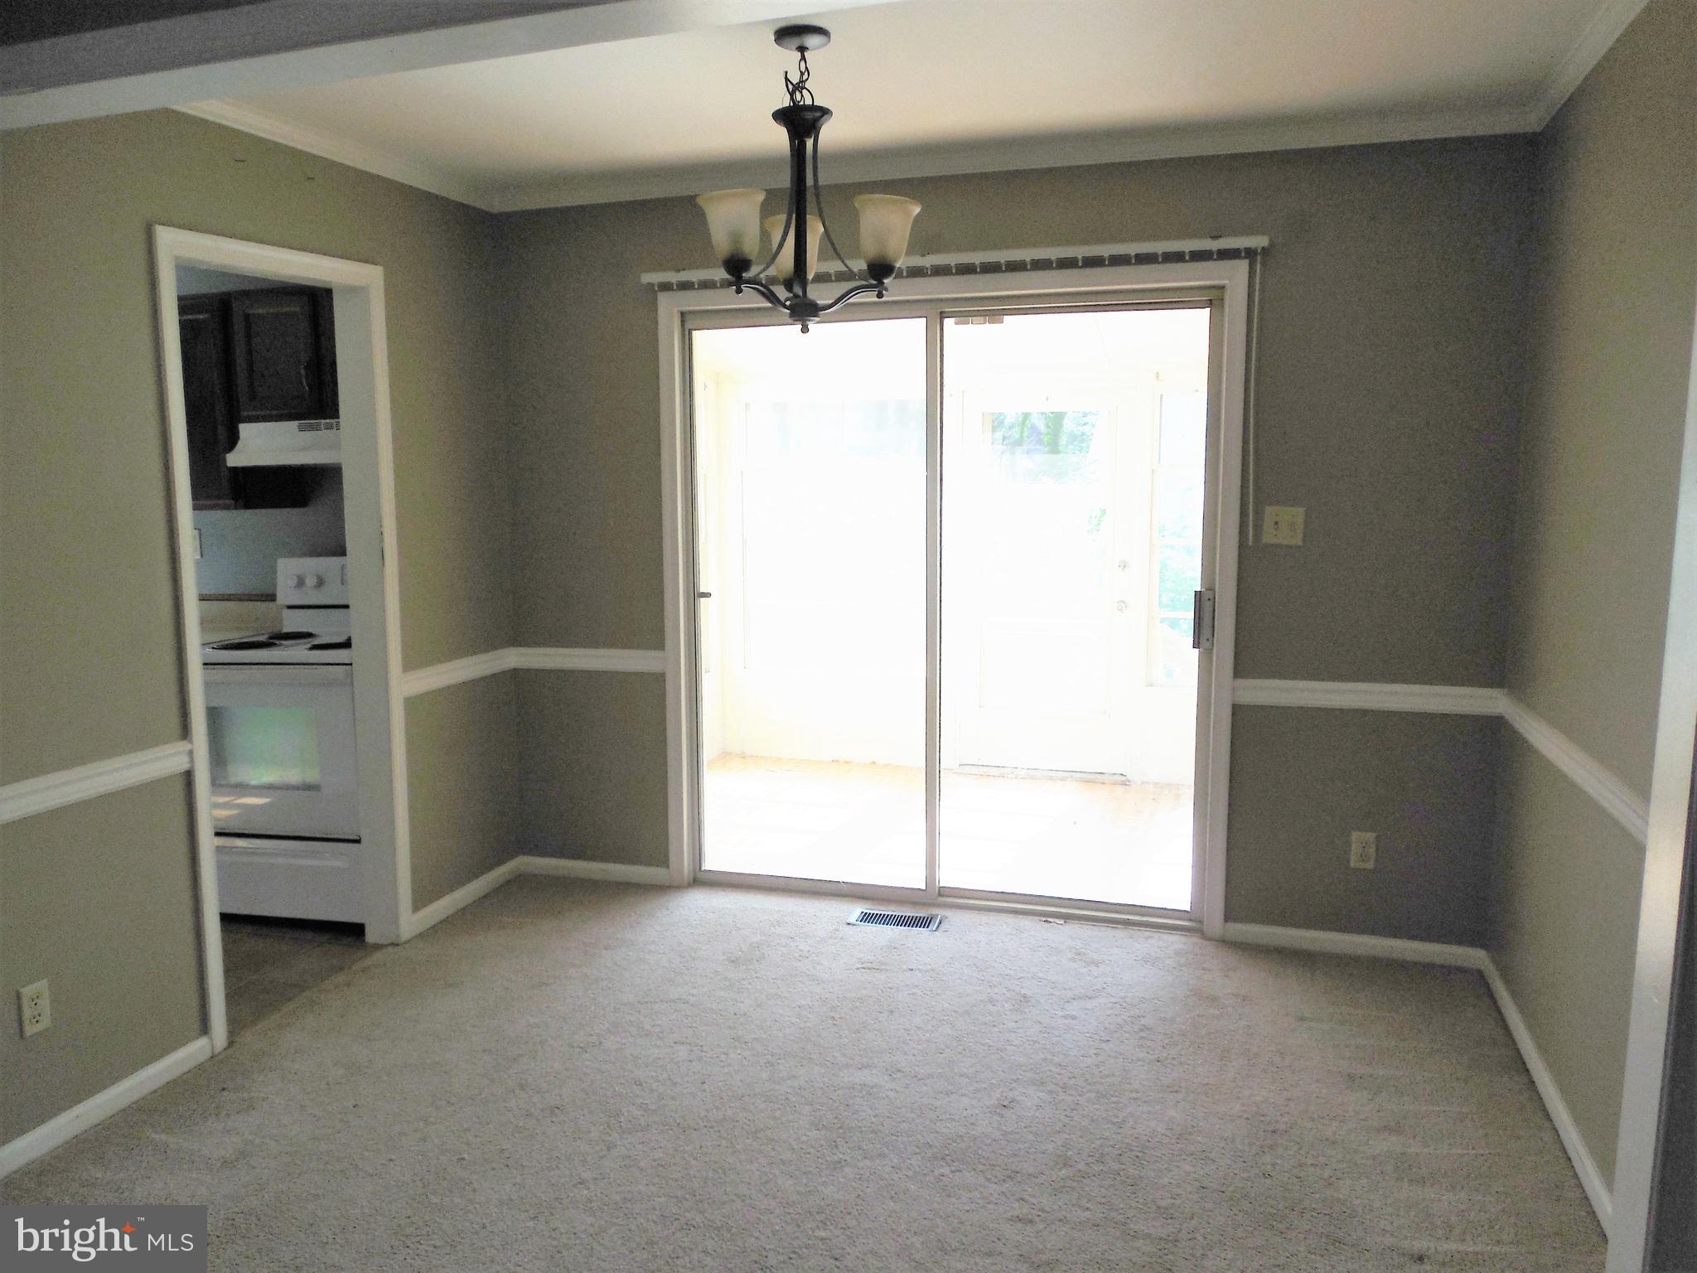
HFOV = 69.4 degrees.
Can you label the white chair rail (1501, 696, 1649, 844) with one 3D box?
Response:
[{"bbox_3d":[1.681,0.285,2.912,0.022,0.078,1.380,2,8,18],"label":"white chair rail"}]

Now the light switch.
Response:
[{"bbox_3d":[1.314,-0.332,3.689,0.117,0.115,0.010,2,8,18],"label":"light switch"}]

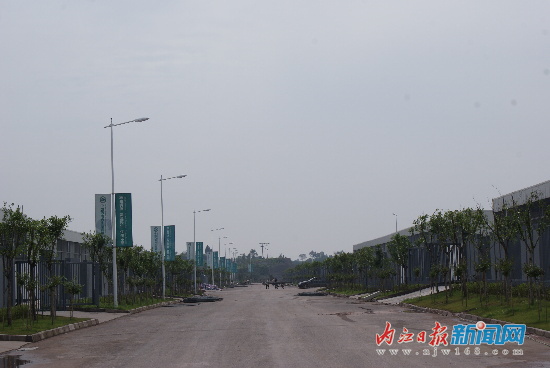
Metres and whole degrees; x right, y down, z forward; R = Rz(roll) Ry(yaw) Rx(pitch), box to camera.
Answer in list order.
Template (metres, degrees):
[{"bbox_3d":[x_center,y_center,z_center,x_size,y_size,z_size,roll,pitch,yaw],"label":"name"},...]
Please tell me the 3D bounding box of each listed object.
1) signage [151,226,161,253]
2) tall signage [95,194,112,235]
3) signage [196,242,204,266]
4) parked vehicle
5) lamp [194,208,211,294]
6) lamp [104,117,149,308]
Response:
[{"bbox_3d":[-9.528,4.800,100.500,0.830,2.830,0.080,-1,-4,-1],"label":"signage"},{"bbox_3d":[-9.080,1.970,66.400,0.850,2.830,0.080,-1,-4,-1],"label":"tall signage"},{"bbox_3d":[-8.792,8.320,148.000,0.830,2.830,0.080,-1,-4,-1],"label":"signage"},{"bbox_3d":[5.526,14.224,180.000,4.400,1.550,1.780,1,-5,-26],"label":"parked vehicle"},{"bbox_3d":[-8.558,7.984,147.988,2.200,9.950,0.400,-1,-4,-1],"label":"lamp"},{"bbox_3d":[-7.685,1.486,66.390,2.340,10.000,0.400,-1,-4,-1],"label":"lamp"}]

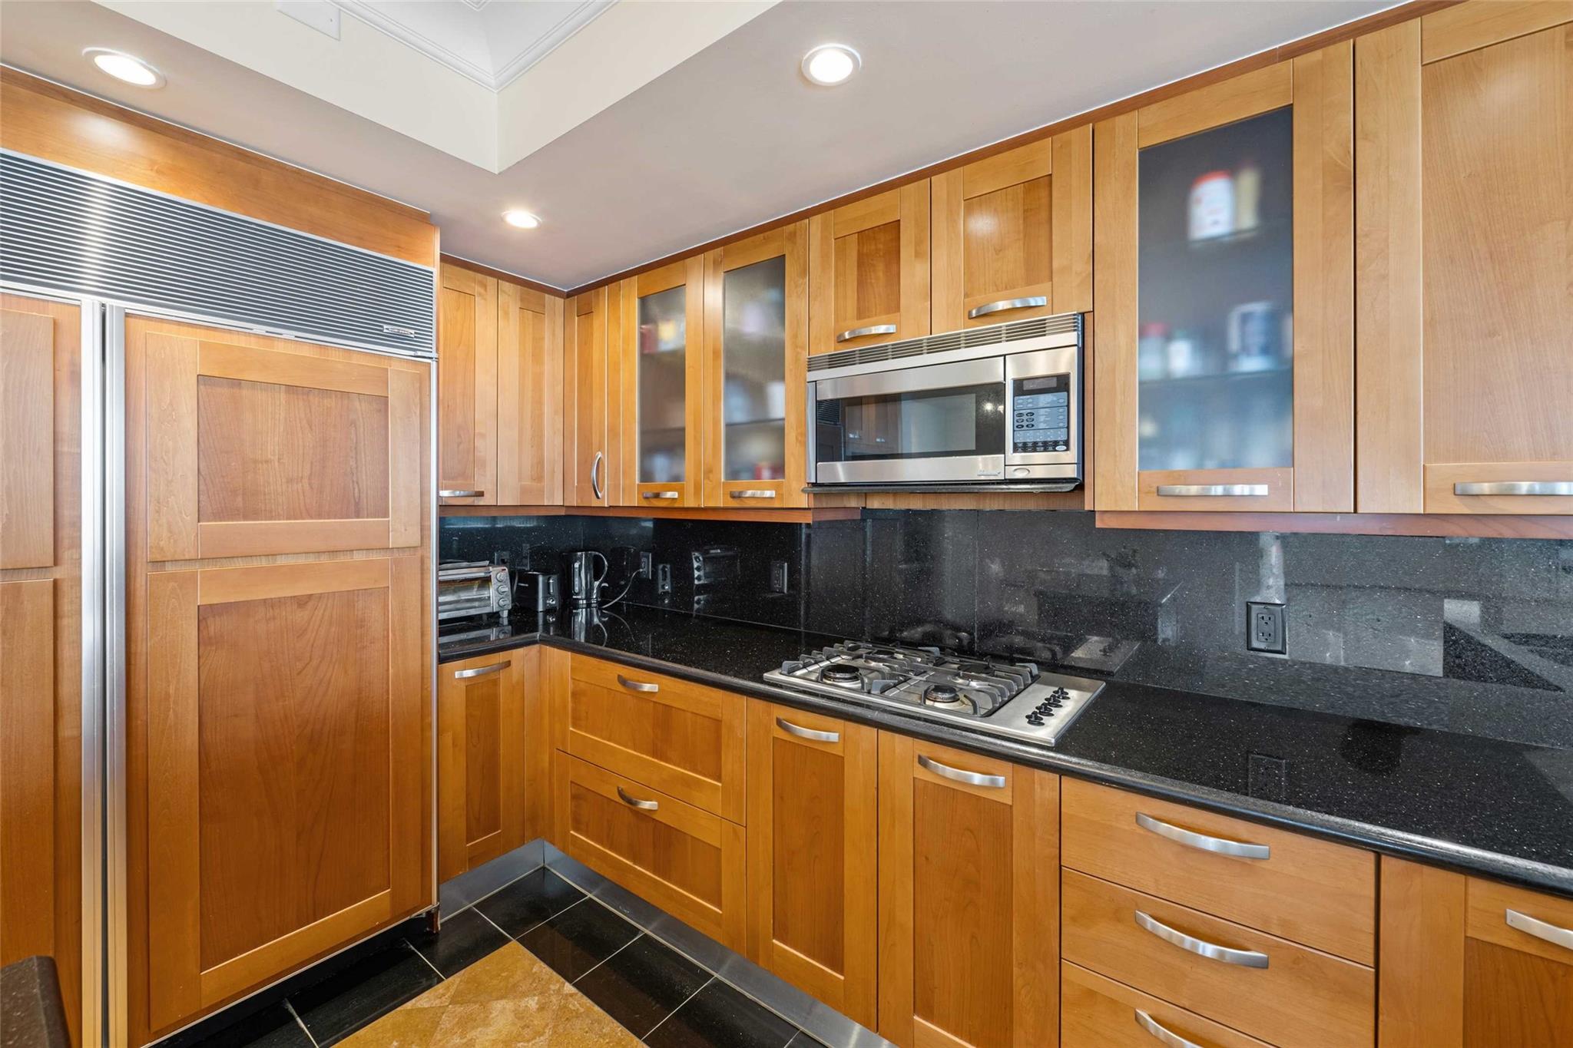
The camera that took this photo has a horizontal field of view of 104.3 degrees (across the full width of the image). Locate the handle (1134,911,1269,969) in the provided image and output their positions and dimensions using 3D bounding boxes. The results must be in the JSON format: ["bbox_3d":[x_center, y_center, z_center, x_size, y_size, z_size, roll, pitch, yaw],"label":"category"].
[{"bbox_3d":[0.703,0.712,1.042,0.188,0.021,0.030,1,2,37],"label":"handle"}]

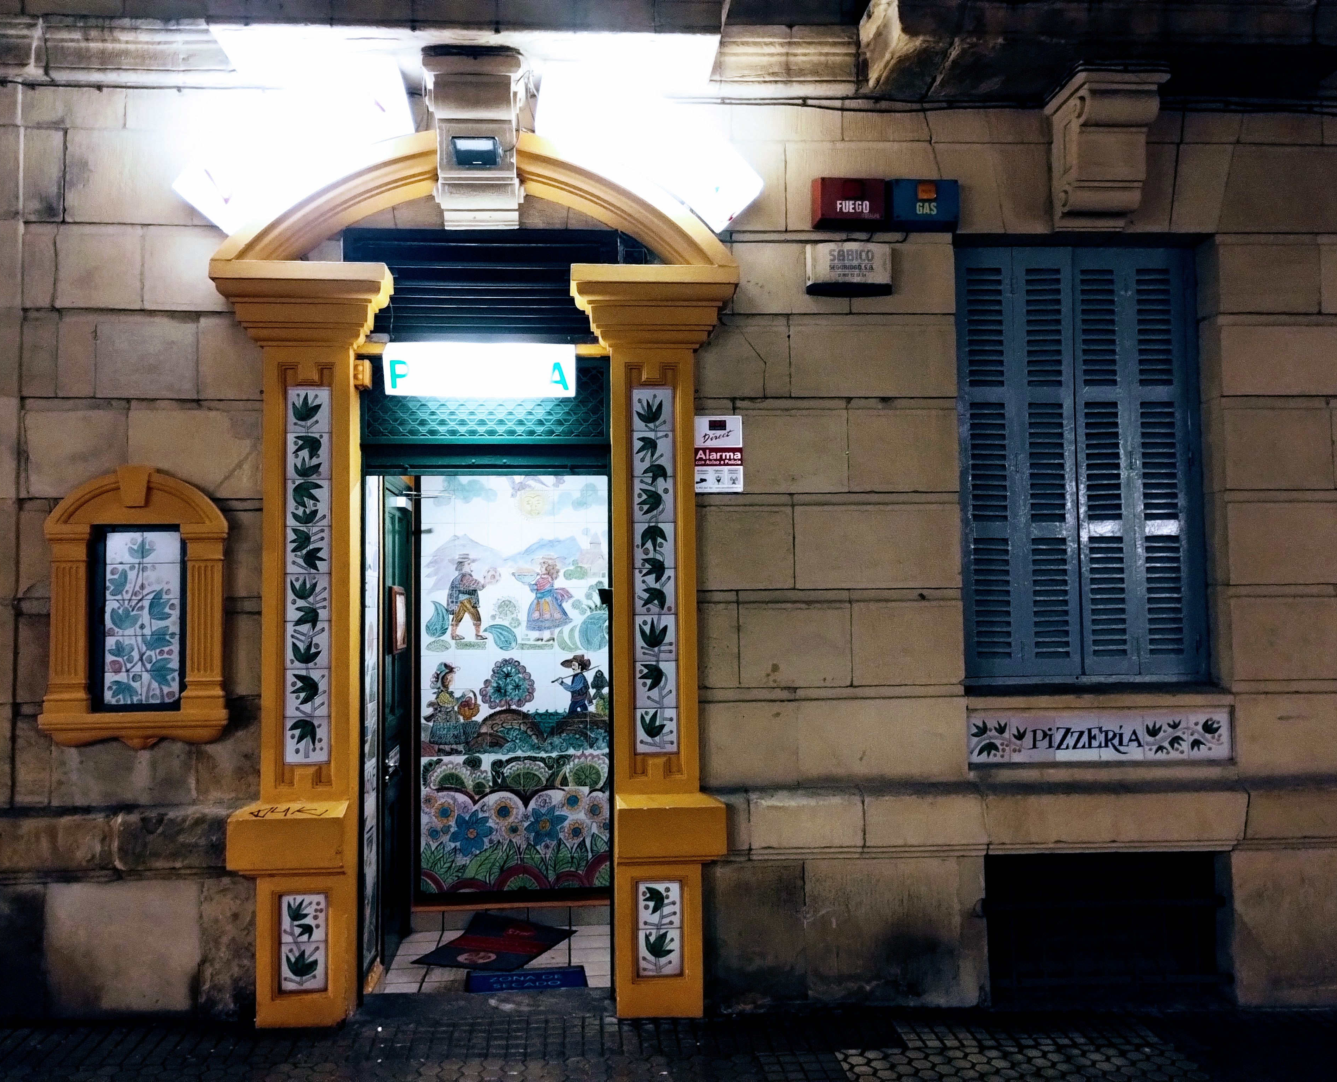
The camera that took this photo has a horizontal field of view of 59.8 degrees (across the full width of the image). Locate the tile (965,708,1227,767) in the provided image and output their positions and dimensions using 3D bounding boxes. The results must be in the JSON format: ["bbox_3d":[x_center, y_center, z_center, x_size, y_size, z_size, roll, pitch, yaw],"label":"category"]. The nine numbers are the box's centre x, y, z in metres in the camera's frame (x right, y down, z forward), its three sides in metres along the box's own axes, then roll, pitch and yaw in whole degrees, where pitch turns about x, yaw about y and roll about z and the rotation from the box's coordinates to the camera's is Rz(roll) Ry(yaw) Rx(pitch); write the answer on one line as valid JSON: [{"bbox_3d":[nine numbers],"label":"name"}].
[{"bbox_3d":[1.897,0.856,5.106,1.184,0.229,0.030,0,-3,-4],"label":"tile"}]

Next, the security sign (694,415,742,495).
[{"bbox_3d":[0.213,-0.376,5.037,0.222,0.335,0.020,0,-3,-4],"label":"security sign"}]

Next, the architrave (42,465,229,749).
[{"bbox_3d":[-2.193,0.266,4.830,0.752,1.159,0.105,0,-3,-4],"label":"architrave"}]

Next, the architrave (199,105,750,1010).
[{"bbox_3d":[-0.772,0.112,4.842,2.130,3.689,0.360,0,-3,-4],"label":"architrave"}]

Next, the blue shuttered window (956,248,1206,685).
[{"bbox_3d":[1.874,-0.355,5.348,1.182,2.023,0.100,0,-3,-4],"label":"blue shuttered window"}]

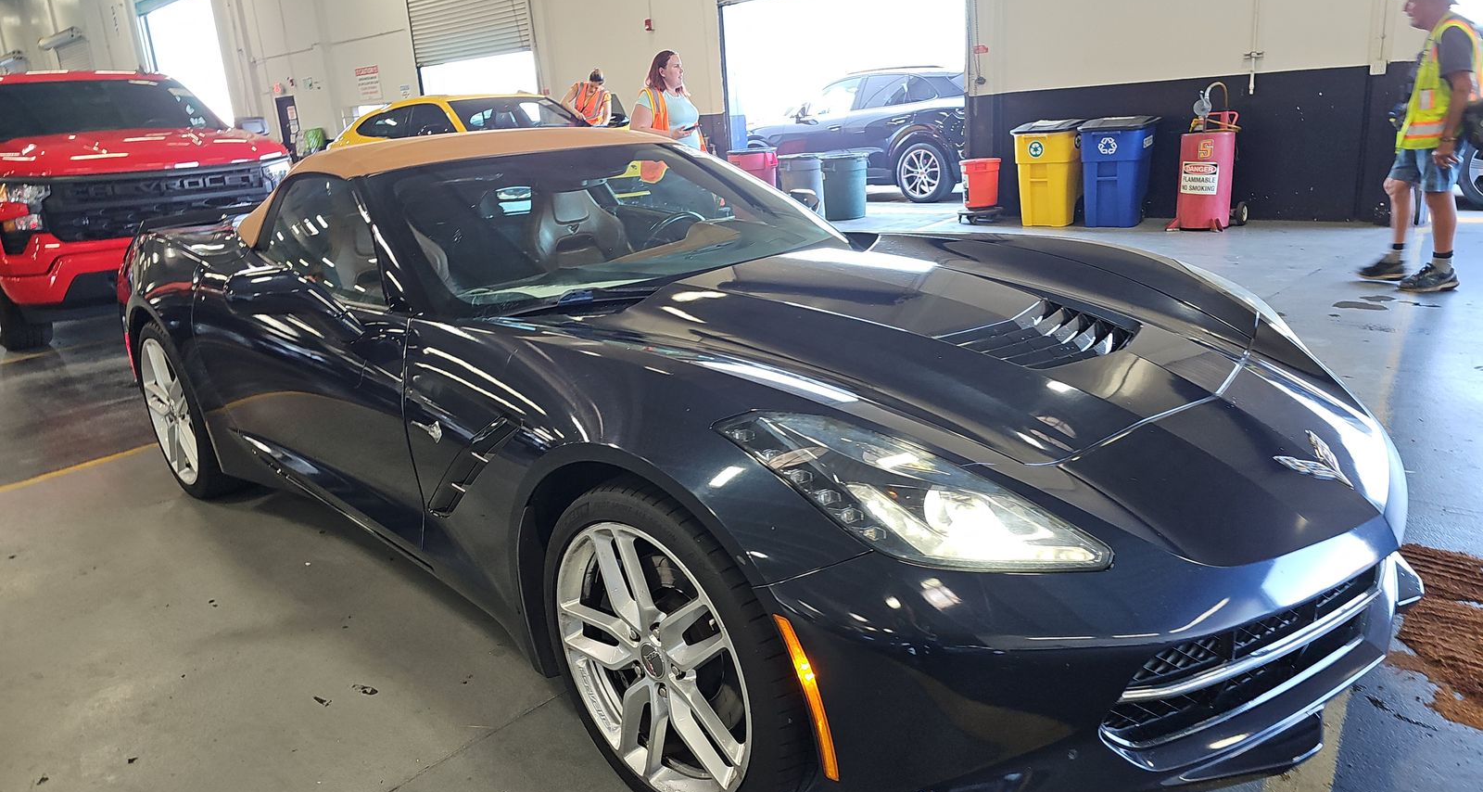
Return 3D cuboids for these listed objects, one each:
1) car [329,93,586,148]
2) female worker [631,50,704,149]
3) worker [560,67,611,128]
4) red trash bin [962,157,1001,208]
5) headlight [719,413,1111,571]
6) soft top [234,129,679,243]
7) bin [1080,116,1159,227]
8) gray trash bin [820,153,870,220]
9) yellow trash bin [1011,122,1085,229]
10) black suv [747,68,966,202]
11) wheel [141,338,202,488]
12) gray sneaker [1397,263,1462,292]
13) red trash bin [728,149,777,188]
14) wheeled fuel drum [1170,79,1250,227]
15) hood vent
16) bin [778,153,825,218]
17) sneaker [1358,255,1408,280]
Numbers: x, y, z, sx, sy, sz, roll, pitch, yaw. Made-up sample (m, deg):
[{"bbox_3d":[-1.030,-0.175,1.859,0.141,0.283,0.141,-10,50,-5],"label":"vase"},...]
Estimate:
[{"bbox_3d":[-2.700,-2.371,10.619,4.950,1.620,2.000,11,22,43],"label":"car"},{"bbox_3d":[-0.412,-1.302,6.163,0.420,1.660,0.500,8,20,36],"label":"female worker"},{"bbox_3d":[-1.510,-2.679,10.777,0.550,1.680,0.450,0,16,15],"label":"worker"},{"bbox_3d":[2.438,-2.148,9.952,0.405,0.440,0.405,10,21,40],"label":"red trash bin"},{"bbox_3d":[0.229,0.156,1.511,0.610,0.240,0.350,12,22,44],"label":"headlight"},{"bbox_3d":[-0.992,-0.770,3.521,1.270,0.330,1.270,-19,21,-42],"label":"soft top"},{"bbox_3d":[3.408,-2.024,8.916,0.570,0.910,0.680,5,19,31],"label":"bin"},{"bbox_3d":[1.153,-2.311,10.877,0.550,0.710,0.550,-4,16,1],"label":"gray trash bin"},{"bbox_3d":[3.116,-2.190,9.720,0.600,0.950,0.720,10,21,42],"label":"yellow trash bin"},{"bbox_3d":[1.922,-3.675,13.792,1.980,1.690,4.920,-19,22,-41],"label":"black suv"},{"bbox_3d":[-2.004,0.034,3.668,0.540,0.540,0.240,12,22,44],"label":"wheel"},{"bbox_3d":[3.828,-0.661,5.483,0.290,0.130,0.105,2,17,21],"label":"gray sneaker"},{"bbox_3d":[0.187,-2.613,12.251,0.620,0.800,0.620,10,21,42],"label":"red trash bin"},{"bbox_3d":[3.882,-1.981,8.188,0.470,1.160,0.520,10,21,40],"label":"wheeled fuel drum"},{"bbox_3d":[0.620,-0.132,2.043,0.240,0.055,0.430,22,29,40],"label":"hood vent"},{"bbox_3d":[0.759,-2.522,11.965,0.580,0.700,0.580,-4,16,1],"label":"bin"},{"bbox_3d":[3.745,-0.755,5.744,0.280,0.125,0.105,8,20,38],"label":"sneaker"}]

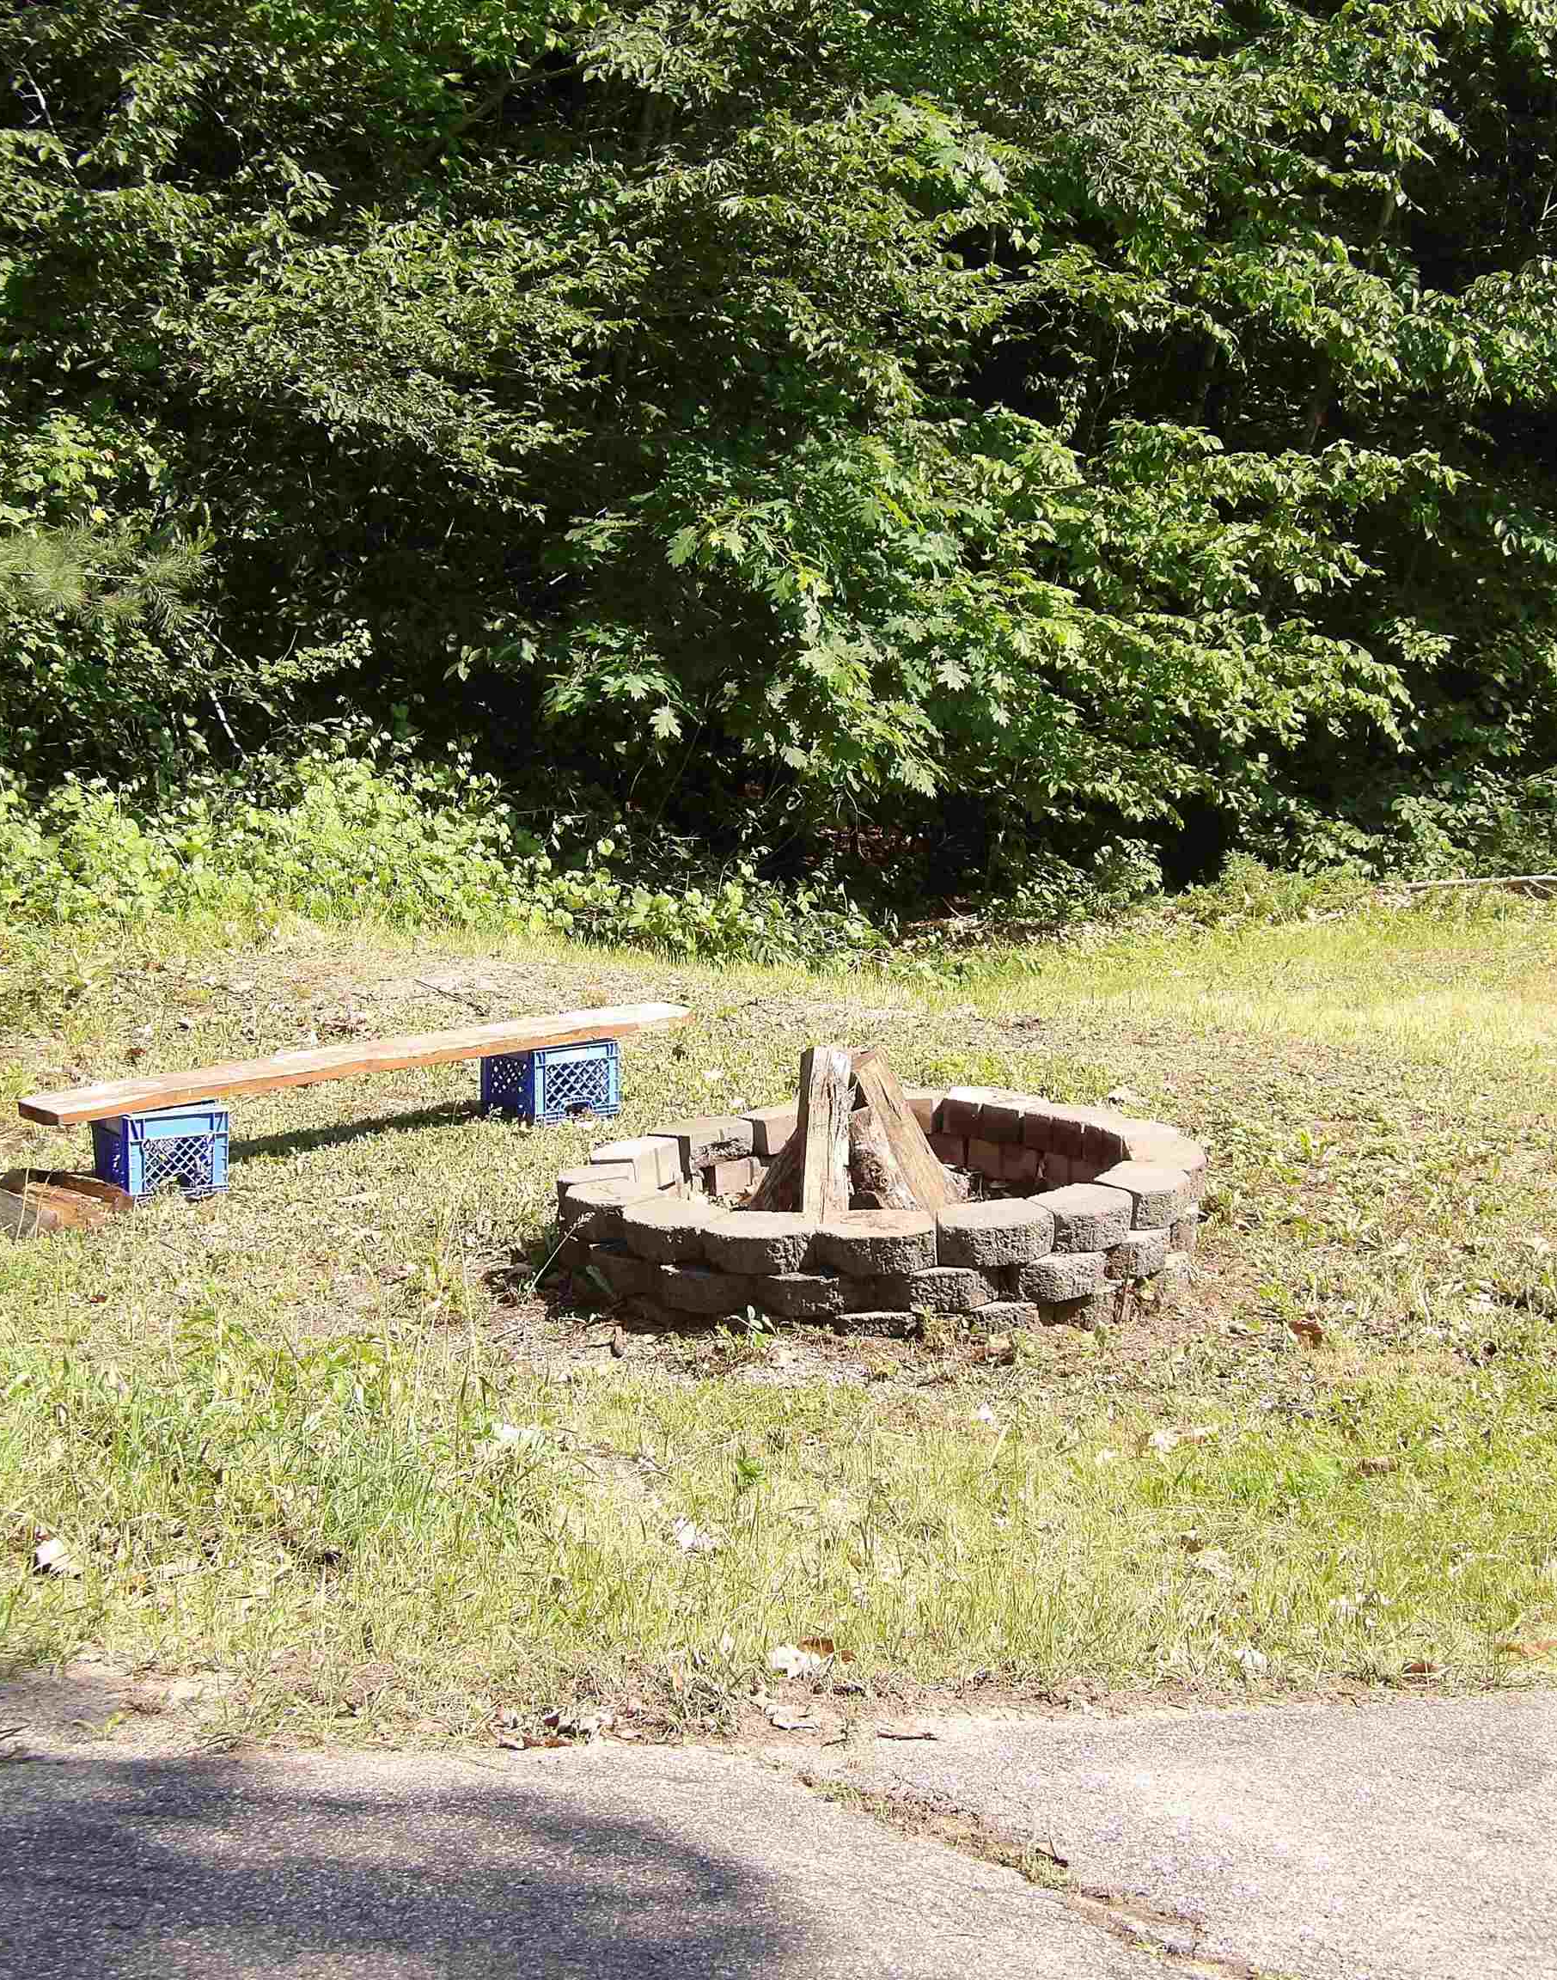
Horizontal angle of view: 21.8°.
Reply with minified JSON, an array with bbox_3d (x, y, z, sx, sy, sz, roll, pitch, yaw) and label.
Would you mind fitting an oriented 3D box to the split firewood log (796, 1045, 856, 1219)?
[{"bbox_3d":[0.126,0.401,11.000,0.130,0.530,0.110,4,-9,-17],"label":"split firewood log"}]

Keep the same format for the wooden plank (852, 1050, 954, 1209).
[{"bbox_3d":[0.350,0.429,11.150,0.110,0.540,0.100,-18,-6,-14],"label":"wooden plank"}]

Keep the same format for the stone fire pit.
[{"bbox_3d":[0.286,0.612,11.223,1.790,0.270,1.790,-3,10,0],"label":"stone fire pit"}]

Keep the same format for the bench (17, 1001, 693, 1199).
[{"bbox_3d":[-1.334,0.367,13.358,2.380,0.310,0.370,-9,11,-31],"label":"bench"}]

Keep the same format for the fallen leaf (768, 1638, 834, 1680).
[{"bbox_3d":[0.040,1.244,7.500,0.120,0.050,0.100,-1,7,0],"label":"fallen leaf"}]

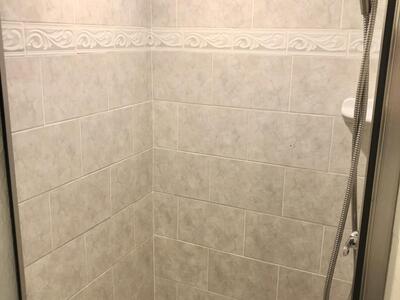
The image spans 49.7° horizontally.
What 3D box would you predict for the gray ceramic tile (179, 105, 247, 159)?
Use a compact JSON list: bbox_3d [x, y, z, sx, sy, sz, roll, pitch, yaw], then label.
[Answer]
[{"bbox_3d":[0.051,-0.075,1.694,0.300,0.200,0.020,8,16,24],"label":"gray ceramic tile"}]

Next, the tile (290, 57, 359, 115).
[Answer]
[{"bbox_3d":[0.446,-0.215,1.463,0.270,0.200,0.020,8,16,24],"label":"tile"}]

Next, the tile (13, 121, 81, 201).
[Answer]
[{"bbox_3d":[-0.461,0.024,1.282,0.020,0.200,0.288,8,16,24],"label":"tile"}]

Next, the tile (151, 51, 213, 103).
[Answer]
[{"bbox_3d":[-0.072,-0.286,1.705,0.265,0.199,0.012,8,16,24],"label":"tile"}]

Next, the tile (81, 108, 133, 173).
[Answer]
[{"bbox_3d":[-0.332,-0.041,1.547,0.012,0.199,0.300,8,16,24],"label":"tile"}]

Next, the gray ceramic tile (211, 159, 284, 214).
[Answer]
[{"bbox_3d":[0.179,0.139,1.689,0.300,0.199,0.012,8,16,24],"label":"gray ceramic tile"}]

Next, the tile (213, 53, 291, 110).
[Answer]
[{"bbox_3d":[0.187,-0.251,1.582,0.300,0.200,0.020,8,16,24],"label":"tile"}]

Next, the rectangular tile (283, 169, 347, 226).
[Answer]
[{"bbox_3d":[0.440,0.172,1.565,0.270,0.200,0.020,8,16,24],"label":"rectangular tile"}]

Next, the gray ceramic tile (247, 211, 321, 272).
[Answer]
[{"bbox_3d":[0.317,0.350,1.671,0.300,0.200,0.020,8,16,24],"label":"gray ceramic tile"}]

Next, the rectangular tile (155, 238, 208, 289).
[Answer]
[{"bbox_3d":[-0.085,0.494,1.908,0.265,0.199,0.012,8,16,24],"label":"rectangular tile"}]

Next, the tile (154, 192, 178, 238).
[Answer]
[{"bbox_3d":[-0.148,0.290,1.887,0.118,0.199,0.012,8,16,24],"label":"tile"}]

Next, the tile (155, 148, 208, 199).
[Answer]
[{"bbox_3d":[-0.076,0.102,1.801,0.264,0.200,0.020,8,16,24],"label":"tile"}]

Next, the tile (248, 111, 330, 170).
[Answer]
[{"bbox_3d":[0.324,-0.037,1.574,0.300,0.199,0.012,8,16,24],"label":"tile"}]

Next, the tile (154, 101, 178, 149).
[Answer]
[{"bbox_3d":[-0.141,-0.100,1.786,0.118,0.199,0.012,8,16,24],"label":"tile"}]

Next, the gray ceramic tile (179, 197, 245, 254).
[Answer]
[{"bbox_3d":[0.044,0.312,1.796,0.300,0.200,0.020,8,16,24],"label":"gray ceramic tile"}]

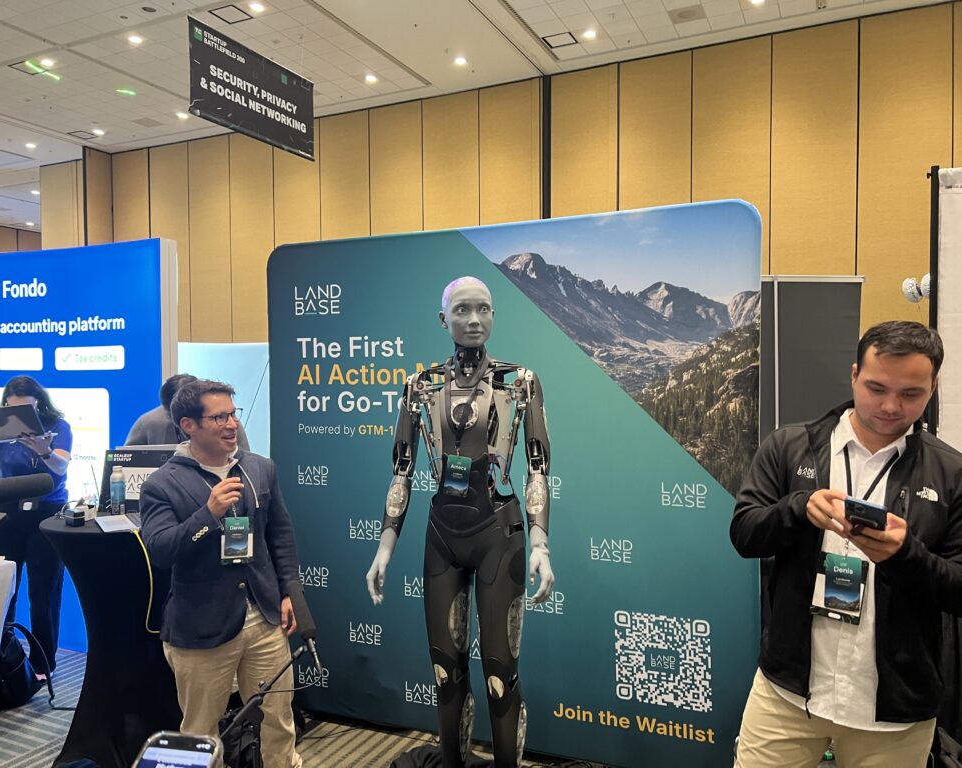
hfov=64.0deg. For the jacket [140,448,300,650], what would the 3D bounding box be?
[{"bbox_3d":[-0.904,0.562,2.660,0.510,0.690,0.340,-1,1,-41],"label":"jacket"}]

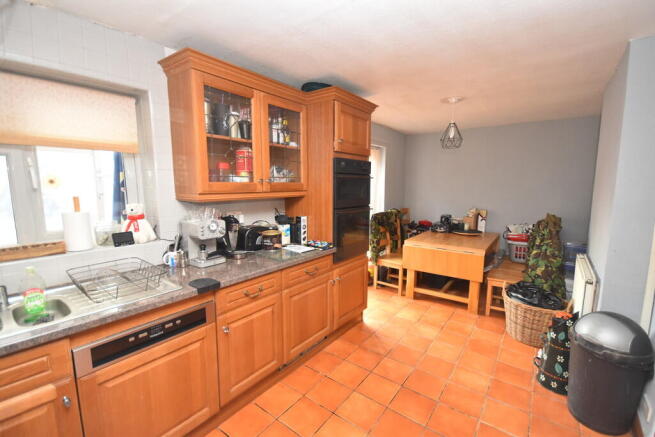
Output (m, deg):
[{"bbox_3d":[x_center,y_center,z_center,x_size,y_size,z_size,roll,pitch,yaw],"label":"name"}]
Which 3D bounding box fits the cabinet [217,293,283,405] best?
[{"bbox_3d":[-0.694,0.788,1.944,0.570,0.575,0.500,4,7,38],"label":"cabinet"}]

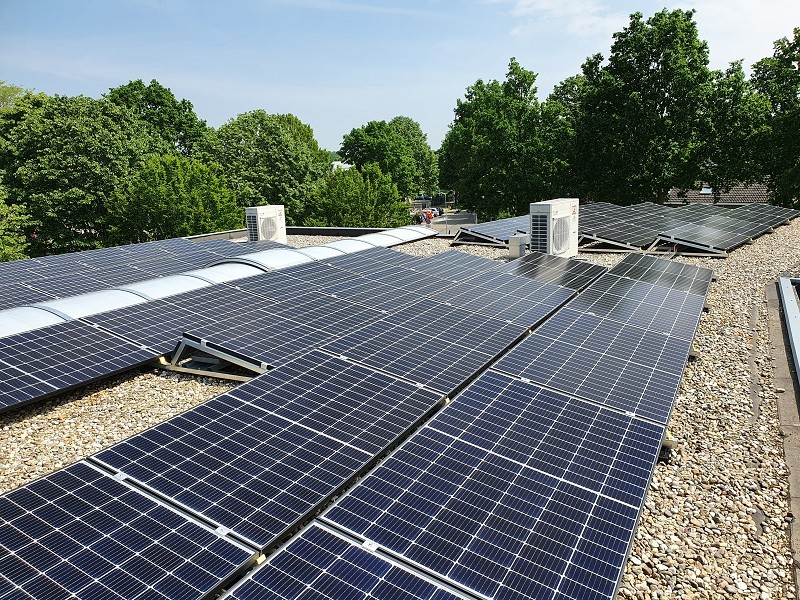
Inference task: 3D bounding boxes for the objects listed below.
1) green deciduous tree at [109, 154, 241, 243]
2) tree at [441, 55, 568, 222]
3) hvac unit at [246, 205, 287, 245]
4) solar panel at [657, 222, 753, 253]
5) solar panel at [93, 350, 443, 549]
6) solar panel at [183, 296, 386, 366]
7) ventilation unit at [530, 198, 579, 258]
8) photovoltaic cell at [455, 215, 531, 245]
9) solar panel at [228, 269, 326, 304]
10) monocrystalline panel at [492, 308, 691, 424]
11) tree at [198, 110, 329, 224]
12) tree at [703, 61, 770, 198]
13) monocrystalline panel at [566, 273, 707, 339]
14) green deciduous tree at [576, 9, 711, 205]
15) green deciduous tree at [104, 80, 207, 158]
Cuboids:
[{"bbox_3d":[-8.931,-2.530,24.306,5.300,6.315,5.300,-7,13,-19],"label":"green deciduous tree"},{"bbox_3d":[7.849,-9.917,45.691,9.080,15.620,9.080,0,13,10],"label":"tree"},{"bbox_3d":[-2.862,-1.578,12.989,0.330,0.865,0.830,5,14,30],"label":"hvac unit"},{"bbox_3d":[5.185,-1.060,10.151,1.025,0.070,1.750,22,25,36],"label":"solar panel"},{"bbox_3d":[-0.588,0.706,3.379,1.040,0.040,1.755,16,20,25],"label":"solar panel"},{"bbox_3d":[-0.888,0.255,5.465,1.025,0.070,1.730,16,19,26],"label":"solar panel"},{"bbox_3d":[2.542,-1.140,9.853,0.360,0.930,0.950,9,17,41],"label":"ventilation unit"},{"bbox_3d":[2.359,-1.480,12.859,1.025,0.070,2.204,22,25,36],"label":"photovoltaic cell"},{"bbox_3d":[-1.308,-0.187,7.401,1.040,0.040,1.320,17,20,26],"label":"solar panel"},{"bbox_3d":[1.421,0.399,4.203,1.025,0.070,1.730,16,19,26],"label":"monocrystalline panel"},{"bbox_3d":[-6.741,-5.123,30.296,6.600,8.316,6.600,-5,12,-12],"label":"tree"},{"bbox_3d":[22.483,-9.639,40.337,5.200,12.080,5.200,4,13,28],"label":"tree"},{"bbox_3d":[2.329,0.036,5.802,1.040,0.040,1.755,17,19,26],"label":"monocrystalline panel"},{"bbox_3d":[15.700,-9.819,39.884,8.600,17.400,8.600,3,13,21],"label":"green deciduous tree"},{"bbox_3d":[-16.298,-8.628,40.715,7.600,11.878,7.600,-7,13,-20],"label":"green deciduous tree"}]

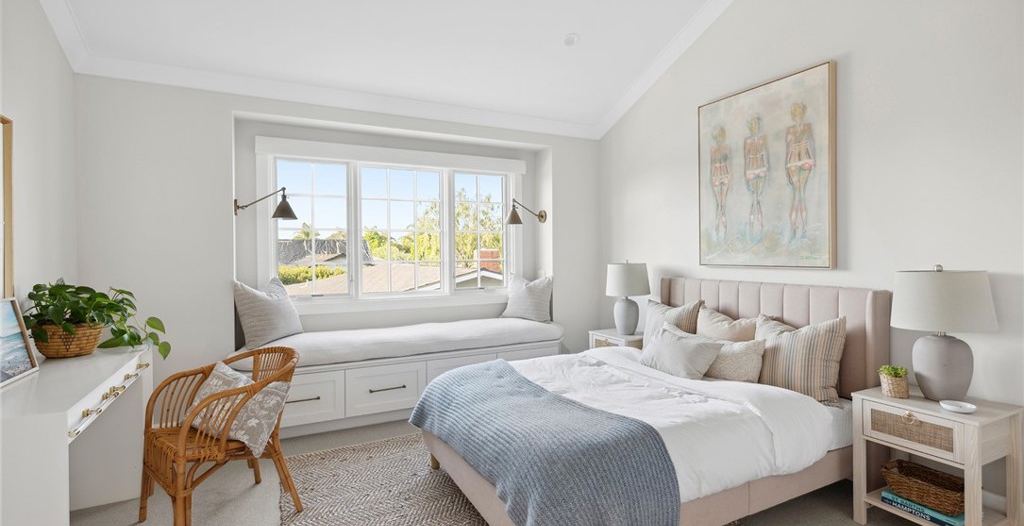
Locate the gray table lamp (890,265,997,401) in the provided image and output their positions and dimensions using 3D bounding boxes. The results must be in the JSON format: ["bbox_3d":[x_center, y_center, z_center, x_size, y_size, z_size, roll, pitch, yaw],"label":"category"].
[{"bbox_3d":[2.004,0.321,2.119,0.371,0.639,0.371,-1,1,-27],"label":"gray table lamp"}]

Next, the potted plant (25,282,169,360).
[{"bbox_3d":[-2.252,0.310,2.513,0.543,0.431,0.451,-1,1,-27],"label":"potted plant"}]

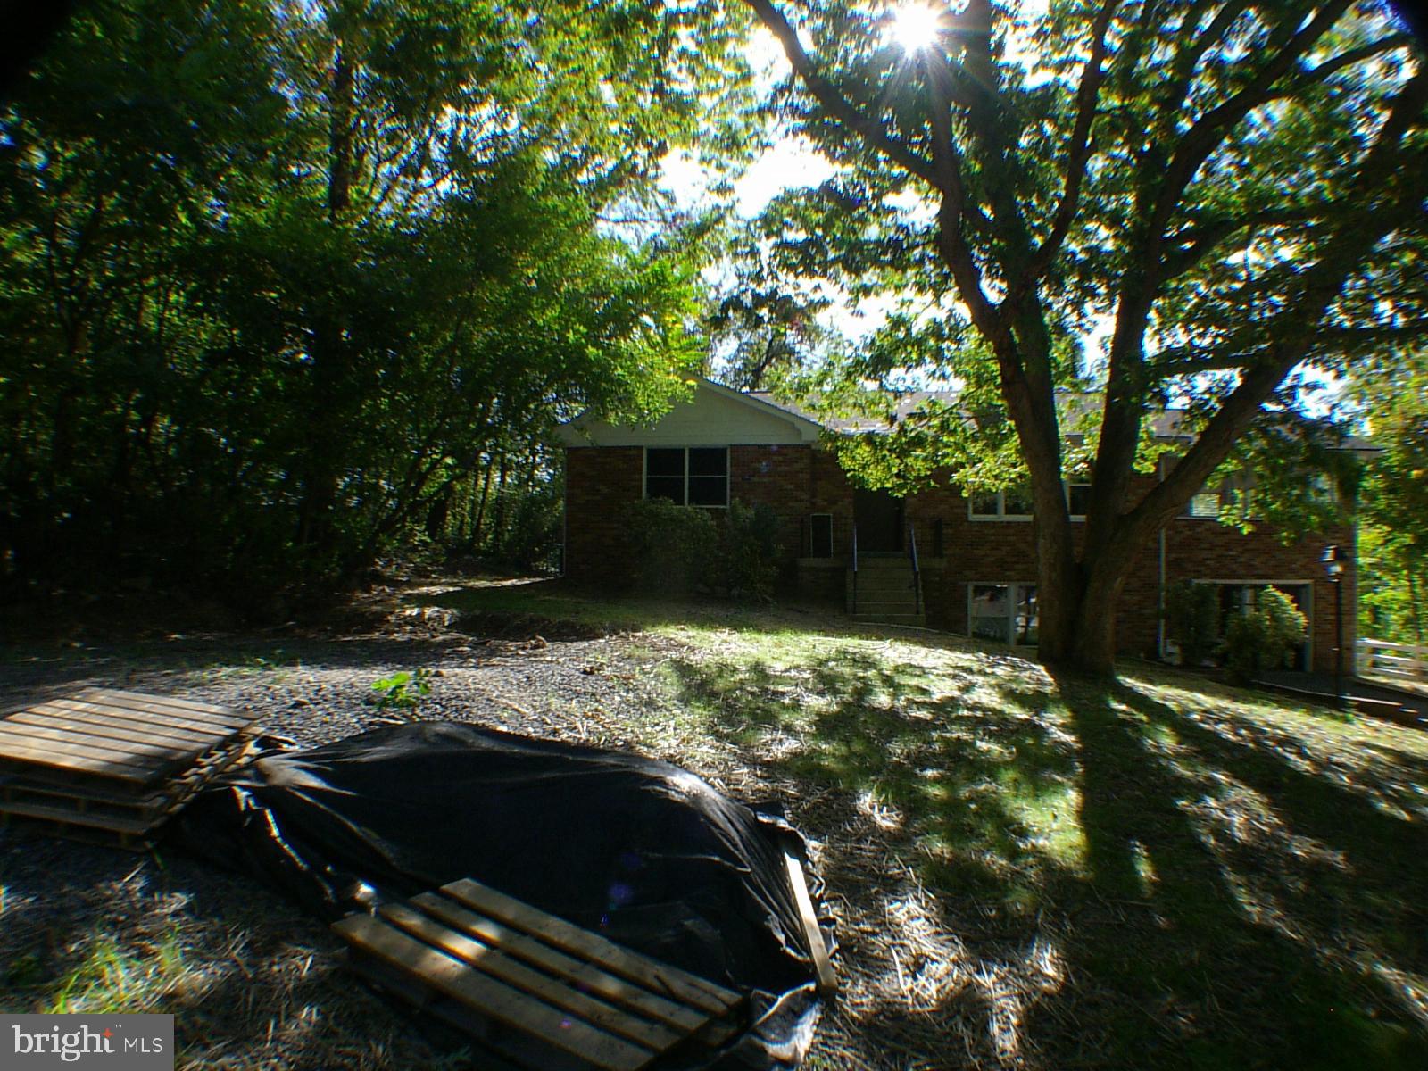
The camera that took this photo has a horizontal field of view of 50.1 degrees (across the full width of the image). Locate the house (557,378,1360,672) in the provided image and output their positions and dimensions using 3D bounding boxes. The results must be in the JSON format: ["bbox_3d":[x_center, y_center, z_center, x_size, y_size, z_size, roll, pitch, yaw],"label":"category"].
[{"bbox_3d":[5.200,-0.050,34.200,16.200,5.900,9.000,0,0,2],"label":"house"}]

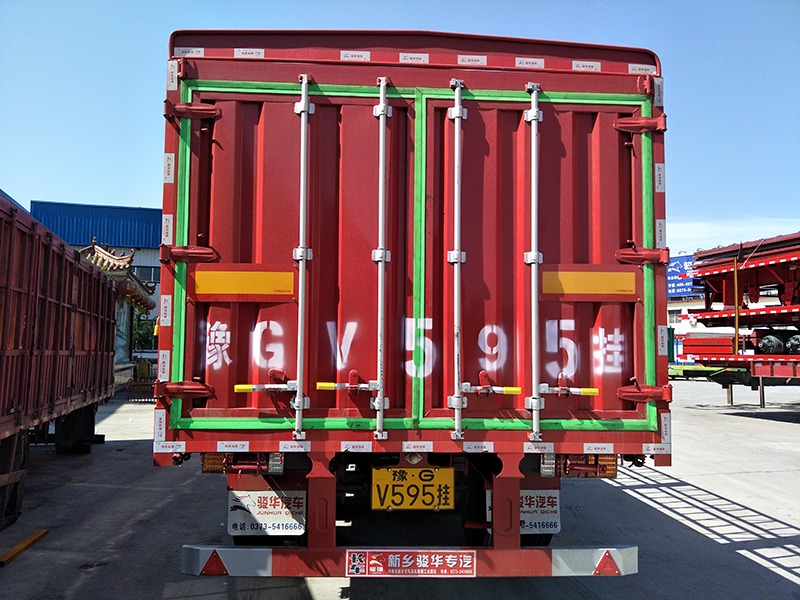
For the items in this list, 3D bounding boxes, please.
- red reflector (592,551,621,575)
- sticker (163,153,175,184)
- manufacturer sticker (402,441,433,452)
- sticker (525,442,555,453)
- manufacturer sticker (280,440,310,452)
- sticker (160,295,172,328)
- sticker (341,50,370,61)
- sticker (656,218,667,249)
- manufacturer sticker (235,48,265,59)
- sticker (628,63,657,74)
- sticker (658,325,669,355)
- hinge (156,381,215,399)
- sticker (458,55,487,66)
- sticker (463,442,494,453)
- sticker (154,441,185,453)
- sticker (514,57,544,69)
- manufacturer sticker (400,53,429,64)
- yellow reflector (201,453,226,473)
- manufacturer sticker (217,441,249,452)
[{"bbox_3d":[1.079,1.369,2.890,0.150,0.130,0.010,1,-3,-3],"label":"red reflector"},{"bbox_3d":[-1.139,-0.650,2.745,0.050,0.150,0.006,1,-3,-3],"label":"sticker"},{"bbox_3d":[0.088,0.719,2.710,0.150,0.050,0.006,1,-3,-3],"label":"manufacturer sticker"},{"bbox_3d":[0.688,0.732,2.738,0.150,0.050,0.006,1,-3,-3],"label":"sticker"},{"bbox_3d":[-0.505,0.711,2.683,0.150,0.050,0.006,1,-3,-3],"label":"manufacturer sticker"},{"bbox_3d":[-1.141,0.053,2.710,0.053,0.150,0.010,1,-3,-2],"label":"sticker"},{"bbox_3d":[-0.227,-1.247,2.836,0.150,0.050,0.006,1,-3,-3],"label":"sticker"},{"bbox_3d":[1.335,-0.338,2.837,0.050,0.150,0.010,1,-3,-3],"label":"sticker"},{"bbox_3d":[-0.762,-1.249,2.811,0.150,0.050,0.006,1,-3,-3],"label":"manufacturer sticker"},{"bbox_3d":[1.270,-1.208,2.904,0.150,0.050,0.006,1,-3,-3],"label":"sticker"},{"bbox_3d":[1.338,0.207,2.818,0.050,0.150,0.006,1,-3,-3],"label":"sticker"},{"bbox_3d":[-1.031,0.430,2.663,0.270,0.090,0.070,1,-3,-2],"label":"hinge"},{"bbox_3d":[0.373,-1.226,2.845,0.150,0.052,0.010,1,-3,-2],"label":"sticker"},{"bbox_3d":[0.385,0.725,2.735,0.150,0.050,0.010,1,-3,-3],"label":"sticker"},{"bbox_3d":[-1.109,0.709,2.674,0.150,0.052,0.010,1,-3,-2],"label":"sticker"},{"bbox_3d":[0.671,-1.218,2.857,0.150,0.052,0.010,1,-3,-2],"label":"sticker"},{"bbox_3d":[0.073,-1.233,2.828,0.150,0.050,0.010,1,-3,-3],"label":"manufacturer sticker"},{"bbox_3d":[-0.934,0.821,2.801,0.135,0.110,0.050,1,-3,-2],"label":"yellow reflector"},{"bbox_3d":[-0.801,0.708,2.670,0.150,0.050,0.006,1,-3,-3],"label":"manufacturer sticker"}]

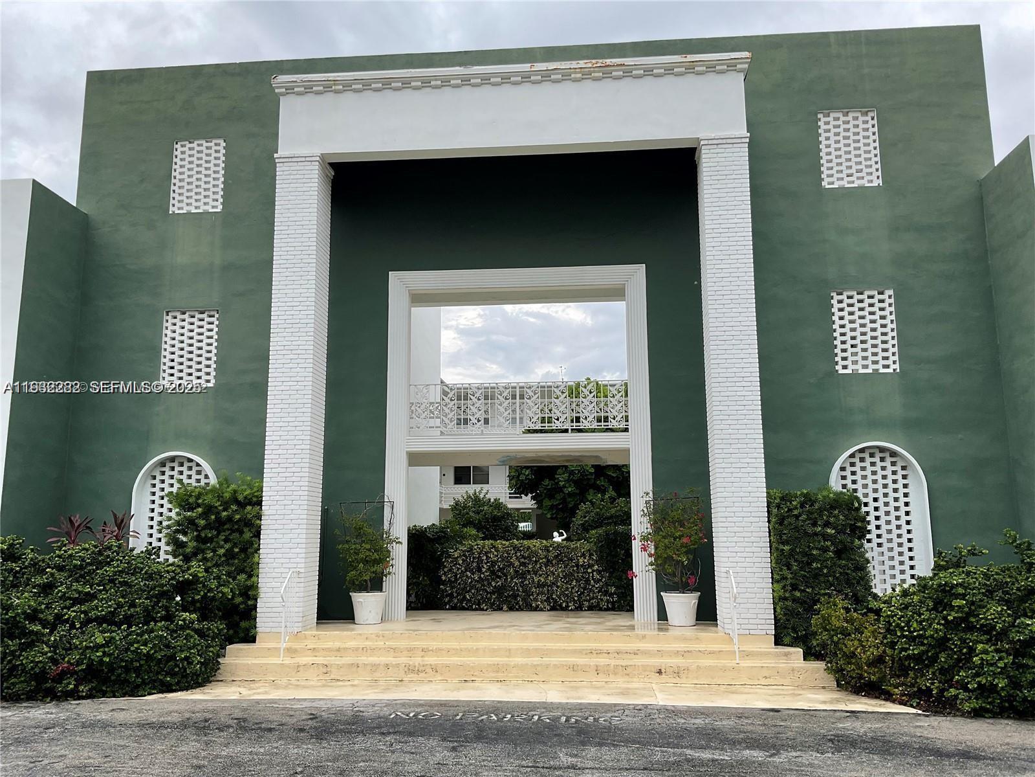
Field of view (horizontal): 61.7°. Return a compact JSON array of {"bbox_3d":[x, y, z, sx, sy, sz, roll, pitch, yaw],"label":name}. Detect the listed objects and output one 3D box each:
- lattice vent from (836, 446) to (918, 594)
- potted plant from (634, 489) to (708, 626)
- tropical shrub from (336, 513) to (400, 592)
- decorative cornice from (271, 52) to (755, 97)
[{"bbox_3d":[5.257,1.994,12.582,1.181,2.296,0.142,-1,-9,5],"label":"lattice vent"},{"bbox_3d":[2.160,2.352,12.145,1.021,1.866,0.850,-1,-9,5],"label":"potted plant"},{"bbox_3d":[-2.215,2.438,12.901,0.968,1.171,0.734,-1,-10,5],"label":"tropical shrub"},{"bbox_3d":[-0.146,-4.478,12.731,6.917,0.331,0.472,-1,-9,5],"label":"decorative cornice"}]

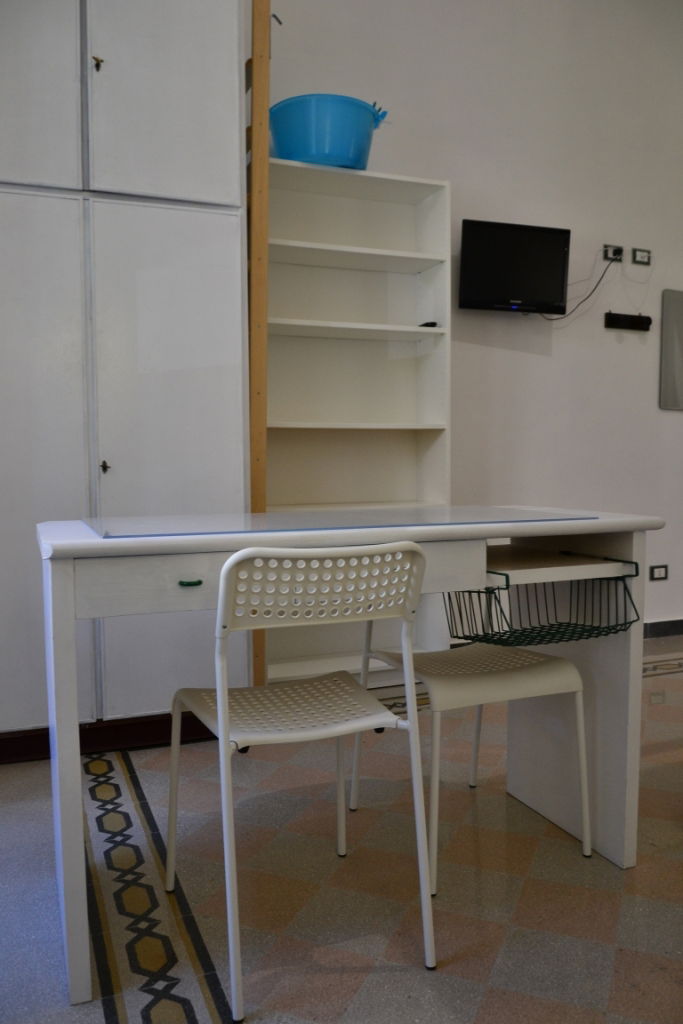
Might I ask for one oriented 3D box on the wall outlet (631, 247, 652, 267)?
[{"bbox_3d":[1.522,-1.289,3.890,0.120,0.080,0.012,-2,4,-20],"label":"wall outlet"}]

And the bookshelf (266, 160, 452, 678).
[{"bbox_3d":[0.026,-0.317,3.194,0.810,2.060,0.280,-2,4,-20],"label":"bookshelf"}]

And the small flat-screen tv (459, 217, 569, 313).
[{"bbox_3d":[0.782,-1.103,3.457,0.520,0.368,0.070,-1,10,-16],"label":"small flat-screen tv"}]

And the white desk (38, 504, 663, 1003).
[{"bbox_3d":[0.019,0.408,1.707,1.250,0.780,0.540,-2,4,-22],"label":"white desk"}]

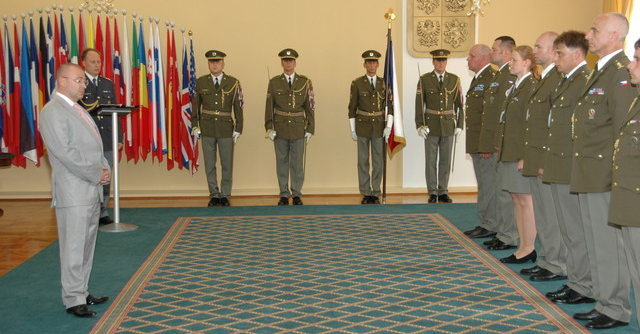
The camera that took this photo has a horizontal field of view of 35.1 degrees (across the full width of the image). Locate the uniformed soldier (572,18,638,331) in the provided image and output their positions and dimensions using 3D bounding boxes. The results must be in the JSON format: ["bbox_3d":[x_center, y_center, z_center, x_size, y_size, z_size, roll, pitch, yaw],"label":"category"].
[{"bbox_3d":[1.712,0.015,6.042,0.360,1.851,0.540,-1,5,-8],"label":"uniformed soldier"}]

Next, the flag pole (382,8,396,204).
[{"bbox_3d":[0.821,-0.726,12.253,0.130,2.350,0.090,1,5,-2],"label":"flag pole"}]

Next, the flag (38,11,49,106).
[{"bbox_3d":[-3.460,-1.008,12.685,0.144,1.804,0.200,-1,5,-2],"label":"flag"}]

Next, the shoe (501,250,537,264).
[{"bbox_3d":[1.599,0.723,8.148,0.275,0.105,0.095,-1,5,-4],"label":"shoe"}]

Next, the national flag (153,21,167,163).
[{"bbox_3d":[-2.011,-0.931,12.748,0.183,1.800,0.200,-1,5,-2],"label":"national flag"}]

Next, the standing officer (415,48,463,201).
[{"bbox_3d":[1.461,-0.512,12.485,0.580,1.874,0.360,-1,5,-2],"label":"standing officer"}]

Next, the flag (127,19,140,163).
[{"bbox_3d":[-2.338,-0.956,12.733,0.176,1.823,0.200,-1,5,-2],"label":"flag"}]

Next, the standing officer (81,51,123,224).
[{"bbox_3d":[-2.341,-0.317,10.828,0.530,1.887,0.350,-3,5,-26],"label":"standing officer"}]

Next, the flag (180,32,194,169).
[{"bbox_3d":[-1.724,-0.870,13.224,0.200,1.837,0.220,-1,4,-2],"label":"flag"}]

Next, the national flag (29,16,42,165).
[{"bbox_3d":[-3.631,-0.973,12.947,0.200,1.912,0.220,-1,4,-2],"label":"national flag"}]

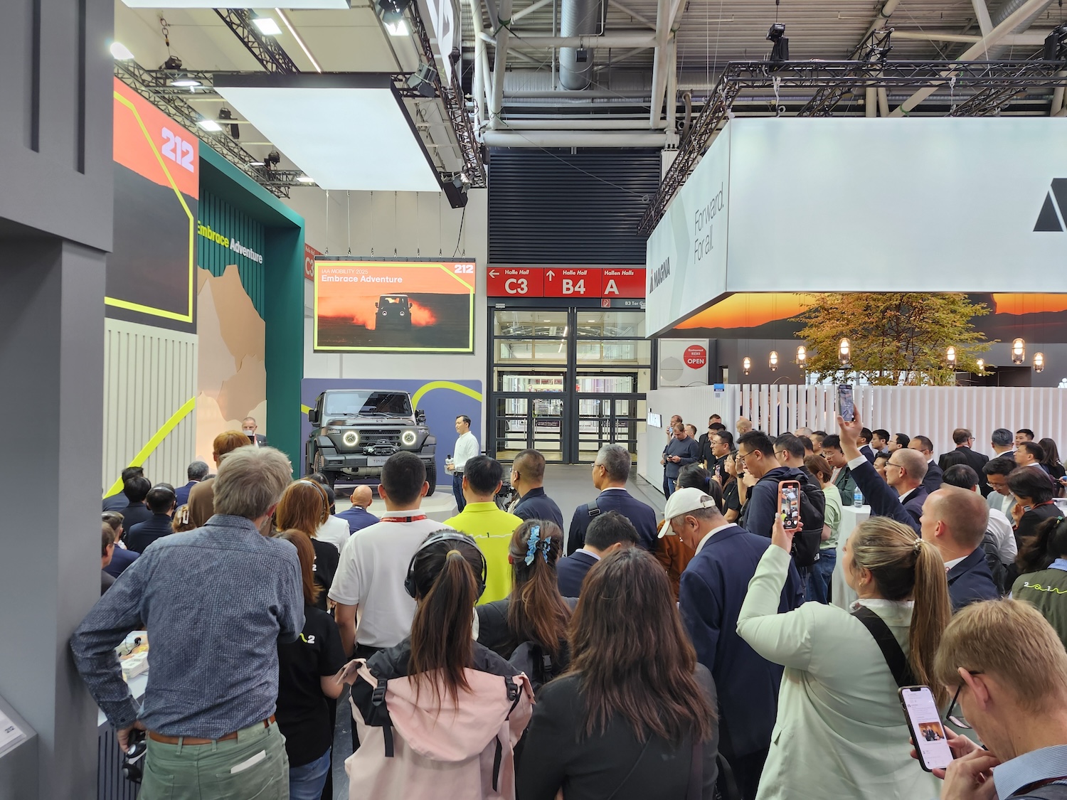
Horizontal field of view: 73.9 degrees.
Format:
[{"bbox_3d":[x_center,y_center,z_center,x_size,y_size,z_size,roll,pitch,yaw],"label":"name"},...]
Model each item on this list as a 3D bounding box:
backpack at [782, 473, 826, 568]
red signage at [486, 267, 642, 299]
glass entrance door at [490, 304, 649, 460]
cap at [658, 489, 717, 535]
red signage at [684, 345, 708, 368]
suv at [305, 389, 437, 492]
[{"bbox_3d":[1.545,0.690,4.100,0.220,0.490,0.300,1,0,44],"label":"backpack"},{"bbox_3d":[1.236,-3.630,21.900,5.250,0.940,0.120,1,0,2],"label":"red signage"},{"bbox_3d":[1.138,-0.440,22.000,4.940,4.840,0.180,1,0,2],"label":"glass entrance door"},{"bbox_3d":[0.625,0.447,2.830,0.190,0.150,0.270,0,-22,-46],"label":"cap"},{"bbox_3d":[5.000,-1.335,21.850,0.750,0.750,0.040,1,0,2],"label":"red signage"},{"bbox_3d":[-3.200,0.710,13.200,1.950,1.930,4.700,1,0,-22],"label":"suv"}]

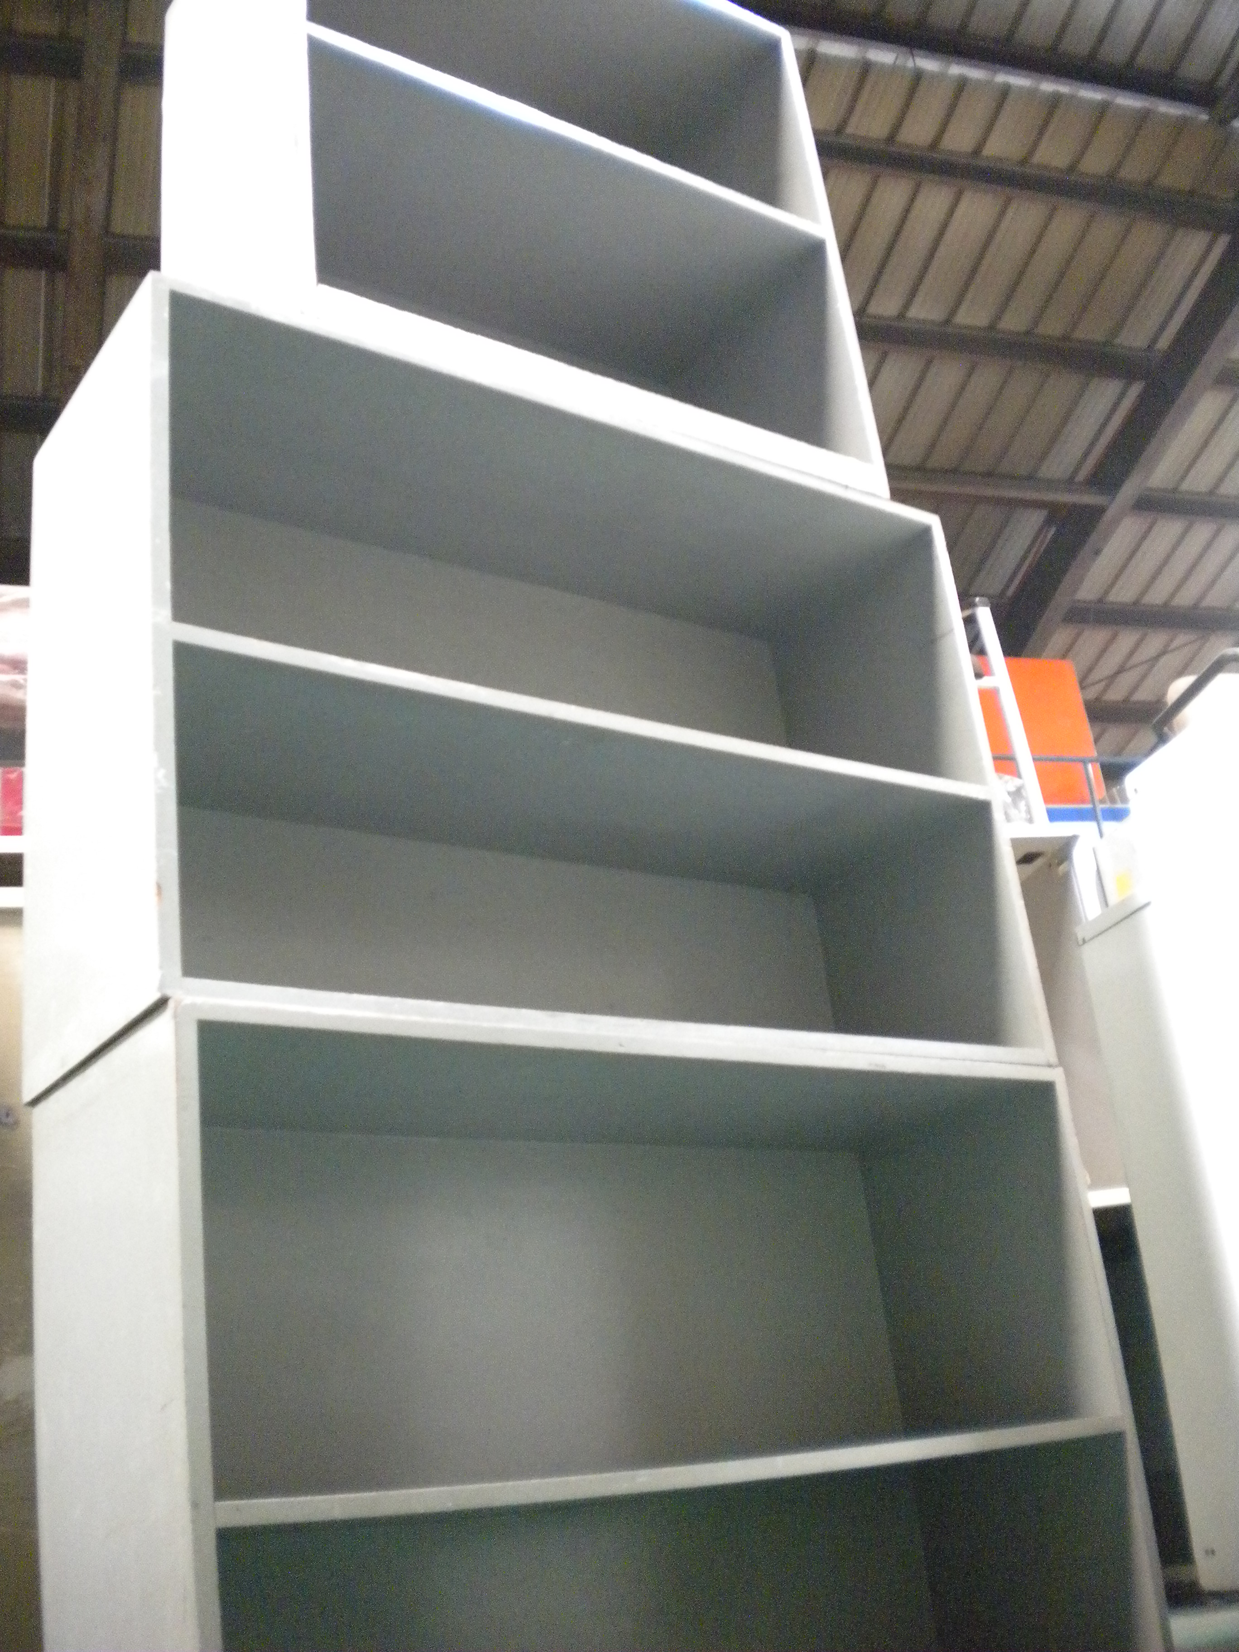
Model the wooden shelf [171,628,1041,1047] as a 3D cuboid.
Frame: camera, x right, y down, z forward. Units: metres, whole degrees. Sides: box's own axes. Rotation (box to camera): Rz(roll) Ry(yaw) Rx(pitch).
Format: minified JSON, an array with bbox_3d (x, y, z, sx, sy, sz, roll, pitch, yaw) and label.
[{"bbox_3d":[-0.046,0.097,1.713,0.979,0.313,0.325,9,-27,-34],"label":"wooden shelf"}]

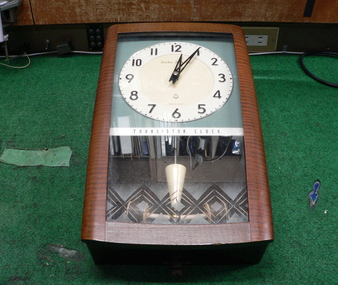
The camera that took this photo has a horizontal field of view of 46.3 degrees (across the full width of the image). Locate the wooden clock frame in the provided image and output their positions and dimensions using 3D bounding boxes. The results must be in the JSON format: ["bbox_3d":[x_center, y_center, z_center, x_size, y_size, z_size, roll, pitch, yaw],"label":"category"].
[{"bbox_3d":[0.013,-0.027,0.740,0.281,0.099,0.497,0,52,0],"label":"wooden clock frame"}]

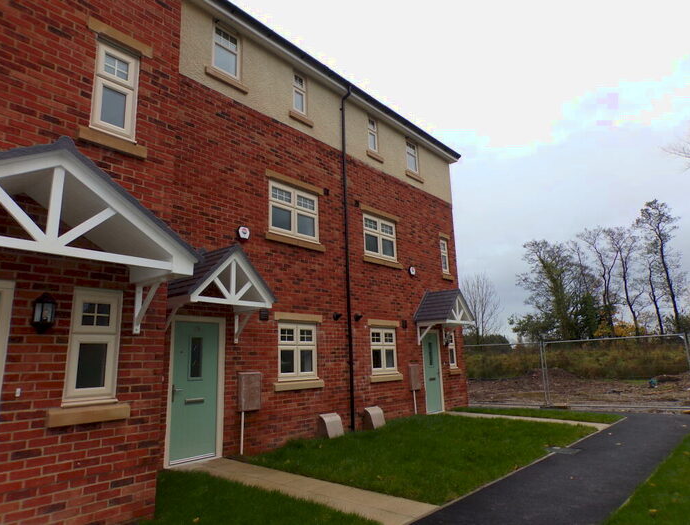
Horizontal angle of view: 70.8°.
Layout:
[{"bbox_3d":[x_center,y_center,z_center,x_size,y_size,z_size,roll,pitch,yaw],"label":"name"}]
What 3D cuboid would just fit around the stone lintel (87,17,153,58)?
[{"bbox_3d":[-2.318,-2.289,5.001,0.110,0.125,0.673,-10,-14,38],"label":"stone lintel"}]

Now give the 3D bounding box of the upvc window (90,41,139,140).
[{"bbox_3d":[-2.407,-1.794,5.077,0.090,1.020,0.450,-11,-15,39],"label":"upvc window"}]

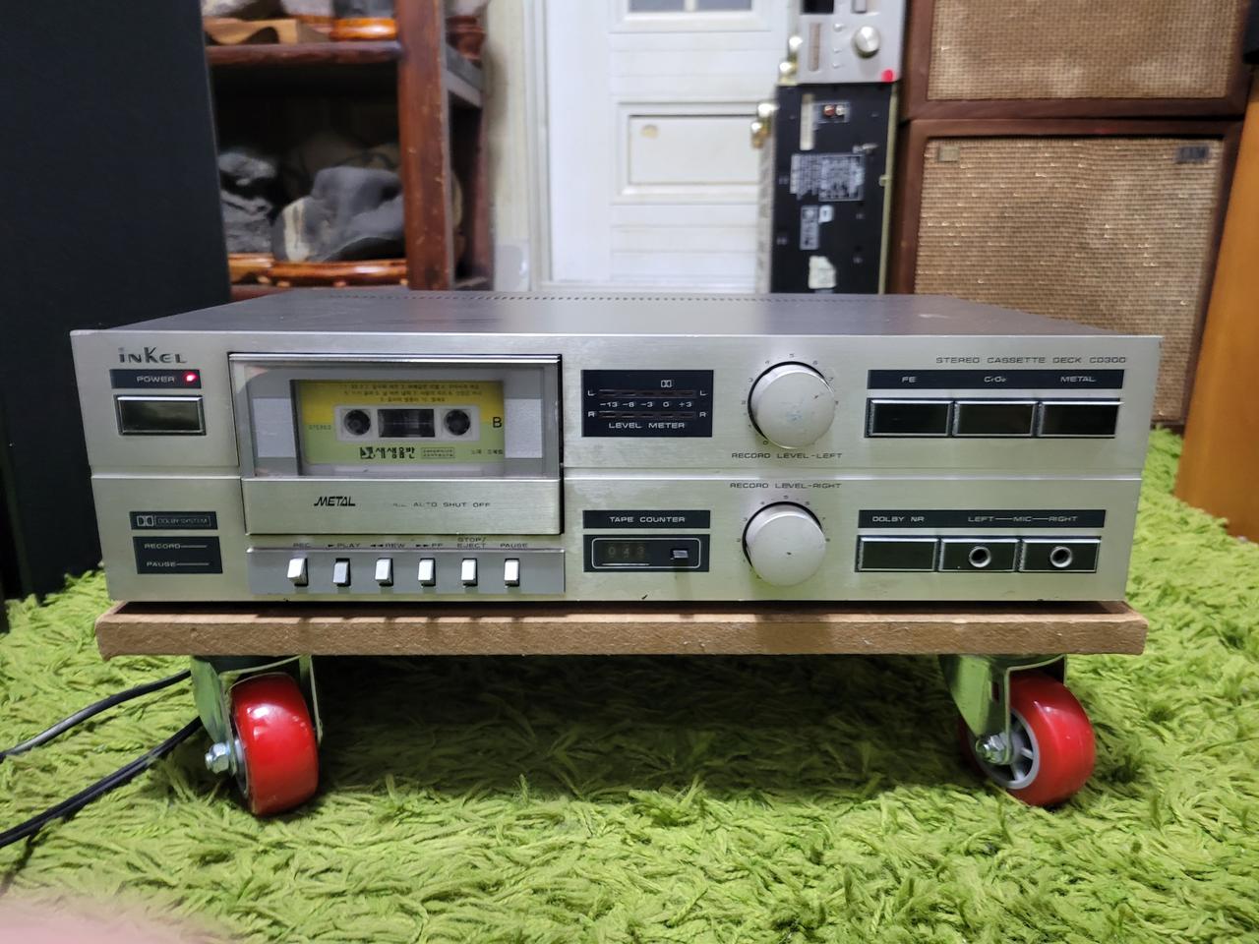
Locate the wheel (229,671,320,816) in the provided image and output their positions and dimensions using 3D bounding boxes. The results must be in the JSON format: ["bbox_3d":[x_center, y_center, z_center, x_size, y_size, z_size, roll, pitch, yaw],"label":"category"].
[{"bbox_3d":[-0.168,0.127,0.442,0.029,0.064,0.064,-8,16,-30],"label":"wheel"}]

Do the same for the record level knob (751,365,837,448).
[{"bbox_3d":[0.066,-0.026,0.382,0.033,0.033,0.015,0,13,-1],"label":"record level knob"}]

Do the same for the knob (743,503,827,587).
[{"bbox_3d":[0.066,0.031,0.396,0.033,0.033,0.015,0,13,-1],"label":"knob"}]

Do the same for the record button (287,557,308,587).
[{"bbox_3d":[-0.140,0.043,0.399,0.006,0.012,0.008,0,13,-1],"label":"record button"}]

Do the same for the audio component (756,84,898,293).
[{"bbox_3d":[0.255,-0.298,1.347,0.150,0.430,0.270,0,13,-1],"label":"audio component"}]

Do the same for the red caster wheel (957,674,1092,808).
[{"bbox_3d":[0.189,0.126,0.452,0.029,0.064,0.064,-6,15,-25],"label":"red caster wheel"}]

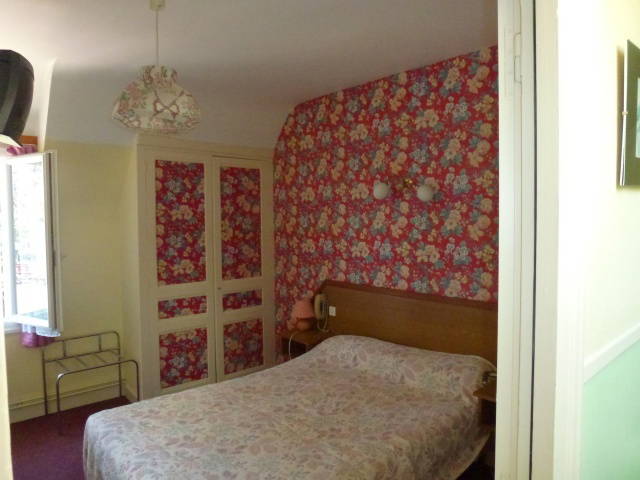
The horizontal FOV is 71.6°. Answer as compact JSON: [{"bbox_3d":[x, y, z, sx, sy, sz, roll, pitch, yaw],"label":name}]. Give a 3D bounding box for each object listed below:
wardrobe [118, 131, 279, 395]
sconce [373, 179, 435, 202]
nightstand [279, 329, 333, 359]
[{"bbox_3d":[-1.096,0.235,4.214,1.375,2.242,0.387,-2,3,-43],"label":"wardrobe"},{"bbox_3d":[0.614,-0.372,3.272,0.145,0.181,0.513,-2,3,-43],"label":"sconce"},{"bbox_3d":[-0.098,0.916,3.892,0.370,0.196,0.370,-2,3,-43],"label":"nightstand"}]

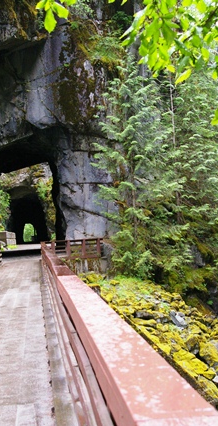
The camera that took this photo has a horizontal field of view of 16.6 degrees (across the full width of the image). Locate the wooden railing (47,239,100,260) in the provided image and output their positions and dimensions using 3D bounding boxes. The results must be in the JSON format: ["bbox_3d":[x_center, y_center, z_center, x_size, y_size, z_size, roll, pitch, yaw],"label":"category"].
[{"bbox_3d":[-1.981,2.066,42.000,3.250,1.070,0.200,-3,-1,-6],"label":"wooden railing"}]

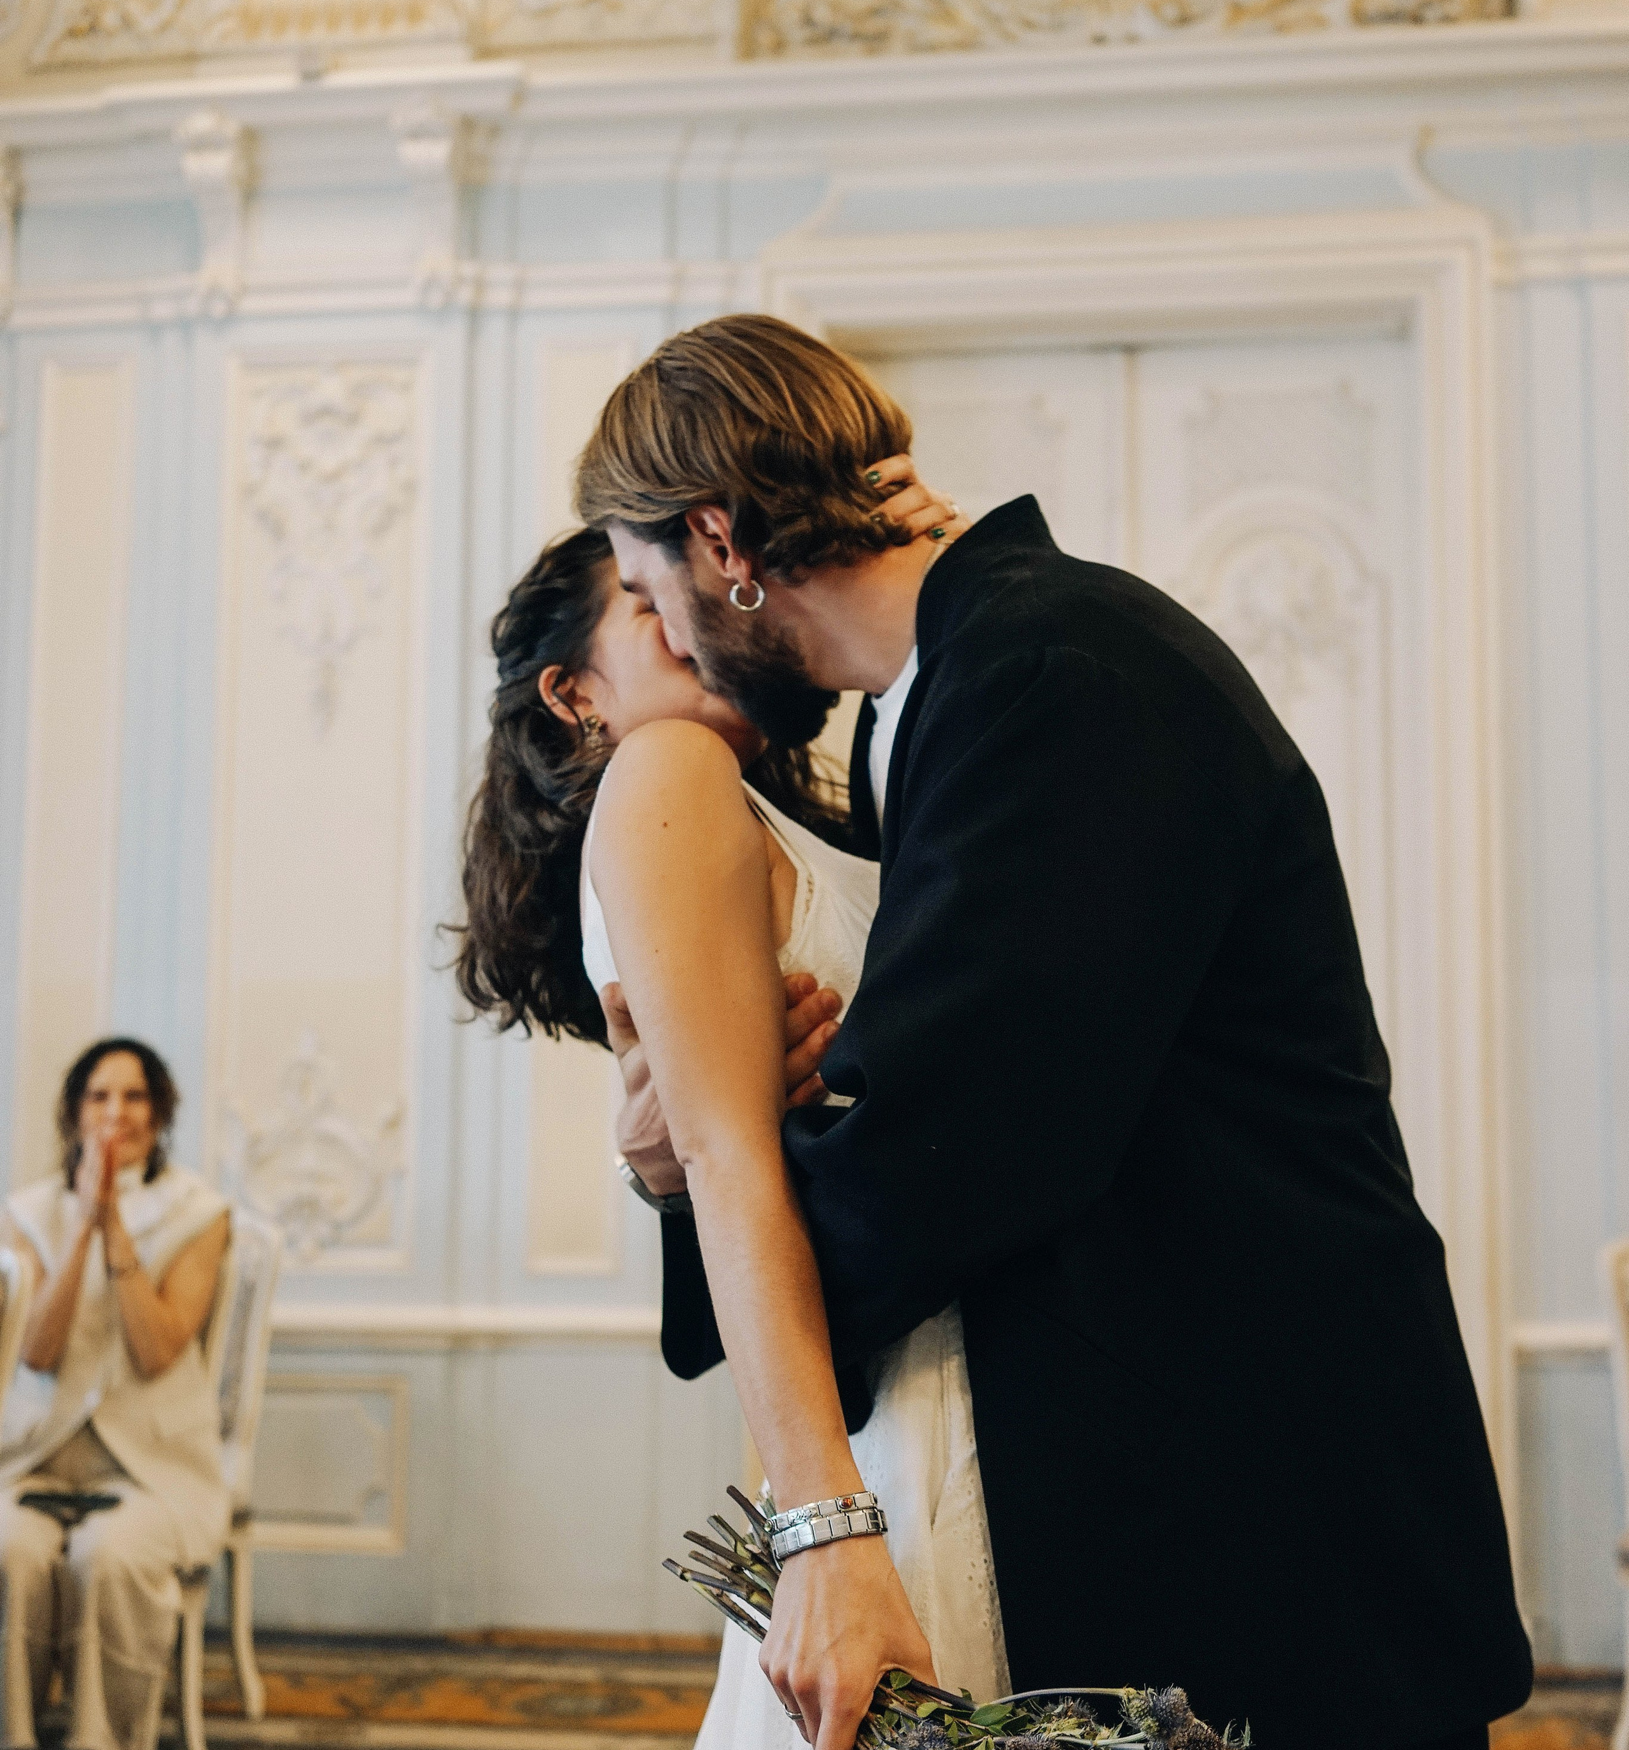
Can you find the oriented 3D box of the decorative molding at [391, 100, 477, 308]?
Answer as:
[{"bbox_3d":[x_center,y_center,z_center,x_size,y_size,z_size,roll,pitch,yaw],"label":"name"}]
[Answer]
[{"bbox_3d":[-0.881,-1.544,5.506,0.130,0.445,0.170,0,-5,7],"label":"decorative molding"}]

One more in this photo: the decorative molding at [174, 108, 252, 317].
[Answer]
[{"bbox_3d":[-1.410,-1.544,5.575,0.130,0.445,0.170,0,-5,7],"label":"decorative molding"}]

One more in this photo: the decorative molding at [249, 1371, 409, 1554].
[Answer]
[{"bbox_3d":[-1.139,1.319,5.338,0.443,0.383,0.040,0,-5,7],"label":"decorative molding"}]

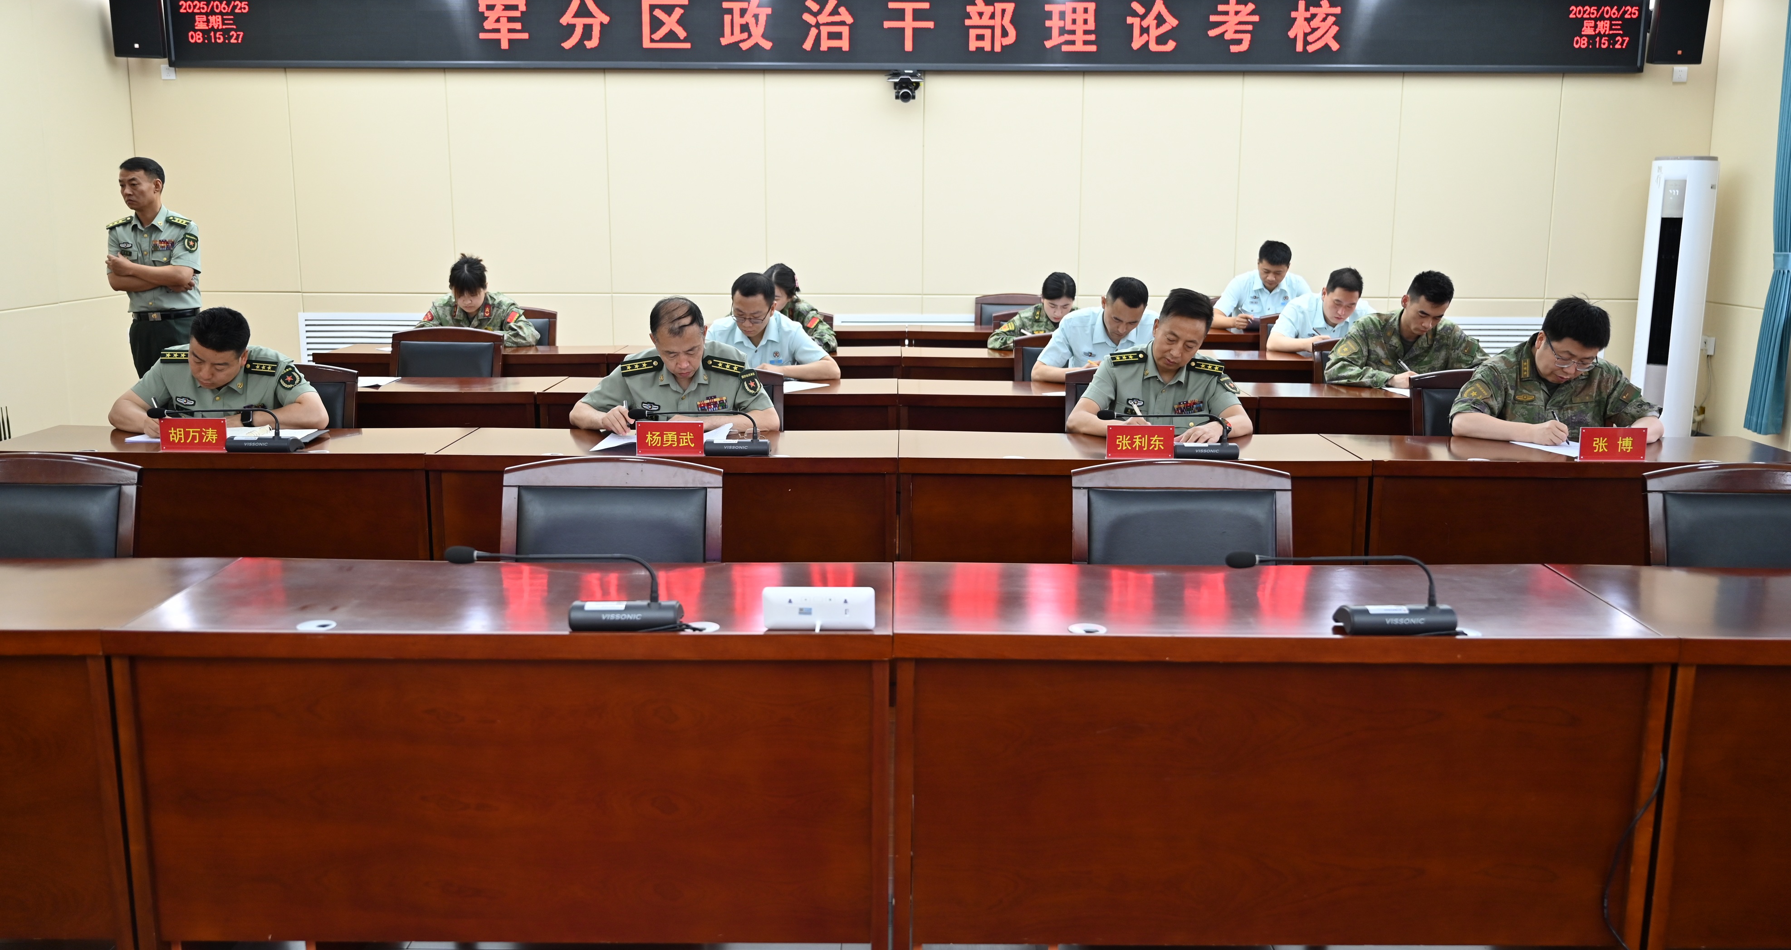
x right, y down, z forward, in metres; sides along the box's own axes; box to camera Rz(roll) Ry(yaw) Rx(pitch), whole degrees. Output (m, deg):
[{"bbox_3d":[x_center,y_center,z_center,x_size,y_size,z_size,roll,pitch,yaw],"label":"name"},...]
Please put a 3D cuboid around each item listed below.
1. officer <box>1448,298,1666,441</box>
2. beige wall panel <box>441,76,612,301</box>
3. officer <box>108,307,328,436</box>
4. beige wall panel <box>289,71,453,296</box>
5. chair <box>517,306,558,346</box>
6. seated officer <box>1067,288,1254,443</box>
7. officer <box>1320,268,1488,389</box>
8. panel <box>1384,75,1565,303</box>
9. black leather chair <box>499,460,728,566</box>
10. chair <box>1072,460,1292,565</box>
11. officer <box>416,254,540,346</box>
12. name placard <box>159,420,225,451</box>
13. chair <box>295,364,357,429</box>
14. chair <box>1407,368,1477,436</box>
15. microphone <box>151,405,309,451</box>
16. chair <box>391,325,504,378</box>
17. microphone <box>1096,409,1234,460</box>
[{"bbox_3d":[2.134,0.013,4.918,0.640,1.220,0.740,0,11,1],"label":"officer"},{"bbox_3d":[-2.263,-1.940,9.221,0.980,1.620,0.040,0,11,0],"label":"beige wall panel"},{"bbox_3d":[-2.212,0.027,4.952,0.710,1.160,0.720,0,11,0],"label":"officer"},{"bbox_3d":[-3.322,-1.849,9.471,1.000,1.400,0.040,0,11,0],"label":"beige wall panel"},{"bbox_3d":[-1.981,-0.354,7.526,0.500,0.955,0.580,0,11,0],"label":"chair"},{"bbox_3d":[0.868,0.001,5.009,0.630,1.230,0.780,1,11,5],"label":"seated officer"},{"bbox_3d":[2.148,-0.253,6.262,0.640,1.240,0.740,0,11,1],"label":"officer"},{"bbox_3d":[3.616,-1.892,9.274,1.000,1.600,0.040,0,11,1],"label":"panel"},{"bbox_3d":[-0.634,0.475,3.174,0.500,0.955,0.580,0,11,0],"label":"black leather chair"},{"bbox_3d":[0.655,0.476,3.257,0.520,0.950,0.590,0,11,0],"label":"chair"},{"bbox_3d":[-2.146,-0.506,7.610,0.660,1.220,0.700,0,11,0],"label":"officer"},{"bbox_3d":[-2.092,-0.120,4.462,0.200,0.094,0.050,0,11,1],"label":"name placard"},{"bbox_3d":[-2.093,0.124,4.991,0.500,0.955,0.580,0,11,0],"label":"chair"},{"bbox_3d":[2.054,0.126,5.072,0.530,0.940,0.580,0,11,1],"label":"chair"},{"bbox_3d":[-2.019,-0.143,4.503,0.430,0.130,0.130,0,11,1],"label":"microphone"},{"bbox_3d":[-1.947,-0.126,6.318,0.500,0.955,0.580,0,11,0],"label":"chair"},{"bbox_3d":[0.806,-0.124,4.478,0.430,0.130,0.130,0,11,1],"label":"microphone"}]

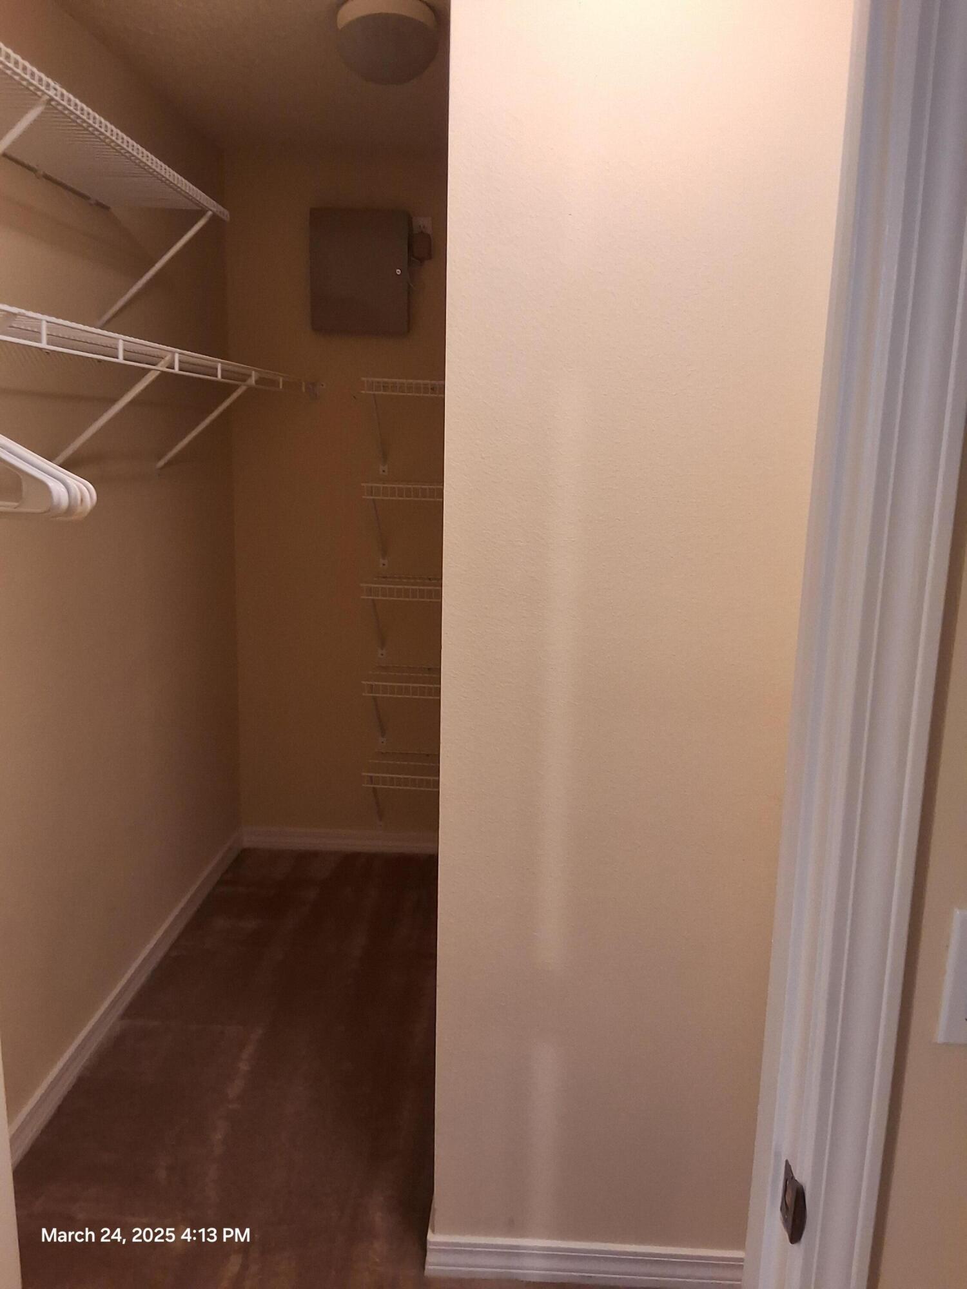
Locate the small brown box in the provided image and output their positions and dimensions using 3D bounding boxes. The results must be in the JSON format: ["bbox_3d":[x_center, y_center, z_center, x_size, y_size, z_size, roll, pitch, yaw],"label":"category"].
[{"bbox_3d":[-0.405,-1.226,3.447,0.323,0.385,0.090,2,11,2],"label":"small brown box"}]

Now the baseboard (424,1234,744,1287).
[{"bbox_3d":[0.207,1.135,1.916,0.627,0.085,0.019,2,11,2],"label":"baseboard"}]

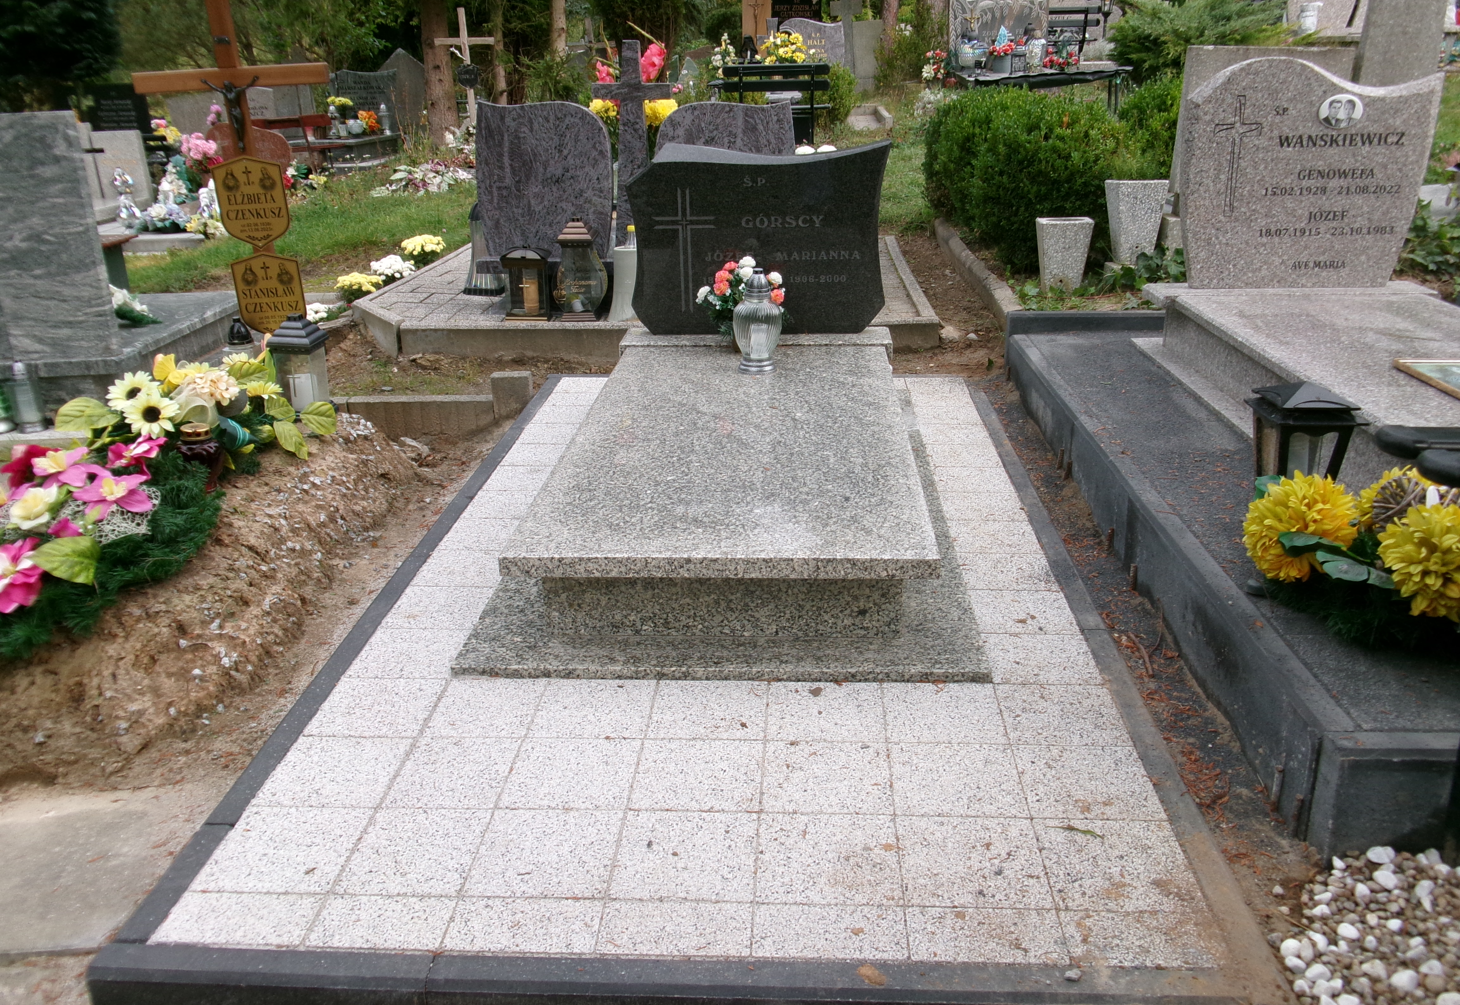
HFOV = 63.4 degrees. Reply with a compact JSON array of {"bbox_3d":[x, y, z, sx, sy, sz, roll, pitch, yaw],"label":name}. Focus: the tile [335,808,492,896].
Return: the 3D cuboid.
[{"bbox_3d":[-0.466,0.530,1.766,0.181,0.027,0.202,0,21,4],"label":"tile"}]

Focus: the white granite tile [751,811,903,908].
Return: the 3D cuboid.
[{"bbox_3d":[0.140,0.512,1.671,0.200,0.025,0.200,0,21,4],"label":"white granite tile"}]

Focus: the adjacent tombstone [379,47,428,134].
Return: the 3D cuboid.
[{"bbox_3d":[-3.050,-3.807,10.964,0.500,0.870,0.140,0,21,4],"label":"adjacent tombstone"}]

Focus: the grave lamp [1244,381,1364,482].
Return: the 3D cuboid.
[{"bbox_3d":[1.184,-0.123,2.451,0.172,0.265,0.172,1,21,3],"label":"grave lamp"}]

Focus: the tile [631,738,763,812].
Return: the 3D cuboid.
[{"bbox_3d":[-0.050,0.456,1.930,0.206,0.027,0.201,0,21,4],"label":"tile"}]

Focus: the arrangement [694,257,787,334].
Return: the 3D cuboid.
[{"bbox_3d":[0.033,-0.618,3.567,0.258,0.255,0.220,1,21,3],"label":"arrangement"}]

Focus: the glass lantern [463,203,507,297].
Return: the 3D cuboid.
[{"bbox_3d":[-1.016,-1.042,4.836,0.142,0.366,0.142,1,21,3],"label":"glass lantern"}]

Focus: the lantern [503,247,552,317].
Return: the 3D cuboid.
[{"bbox_3d":[-0.754,-0.811,4.372,0.170,0.262,0.165,-1,21,-2],"label":"lantern"}]

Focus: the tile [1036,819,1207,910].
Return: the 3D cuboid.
[{"bbox_3d":[0.552,0.530,1.700,0.200,0.027,0.202,0,21,4],"label":"tile"}]

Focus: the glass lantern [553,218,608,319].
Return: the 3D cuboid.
[{"bbox_3d":[-0.549,-0.850,4.323,0.165,0.356,0.165,1,21,2],"label":"glass lantern"}]

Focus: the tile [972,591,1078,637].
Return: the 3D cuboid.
[{"bbox_3d":[0.739,0.290,2.999,0.243,0.030,0.246,0,21,4],"label":"tile"}]

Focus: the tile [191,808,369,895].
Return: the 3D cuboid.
[{"bbox_3d":[-0.662,0.530,1.778,0.199,0.027,0.201,0,21,4],"label":"tile"}]

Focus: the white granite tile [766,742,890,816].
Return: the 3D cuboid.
[{"bbox_3d":[0.191,0.556,2.335,0.248,0.030,0.246,0,21,4],"label":"white granite tile"}]

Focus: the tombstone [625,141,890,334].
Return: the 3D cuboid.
[{"bbox_3d":[0.111,-1.029,4.592,0.995,0.738,0.110,0,21,4],"label":"tombstone"}]

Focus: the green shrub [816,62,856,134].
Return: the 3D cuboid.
[{"bbox_3d":[1.203,-4.882,14.238,0.660,0.790,0.640,1,21,3],"label":"green shrub"}]

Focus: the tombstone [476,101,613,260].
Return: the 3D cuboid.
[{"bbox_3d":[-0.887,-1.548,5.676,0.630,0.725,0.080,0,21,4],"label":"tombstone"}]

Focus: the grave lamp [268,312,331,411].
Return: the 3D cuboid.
[{"bbox_3d":[-1.561,-0.502,4.319,0.181,0.377,0.181,2,21,10],"label":"grave lamp"}]

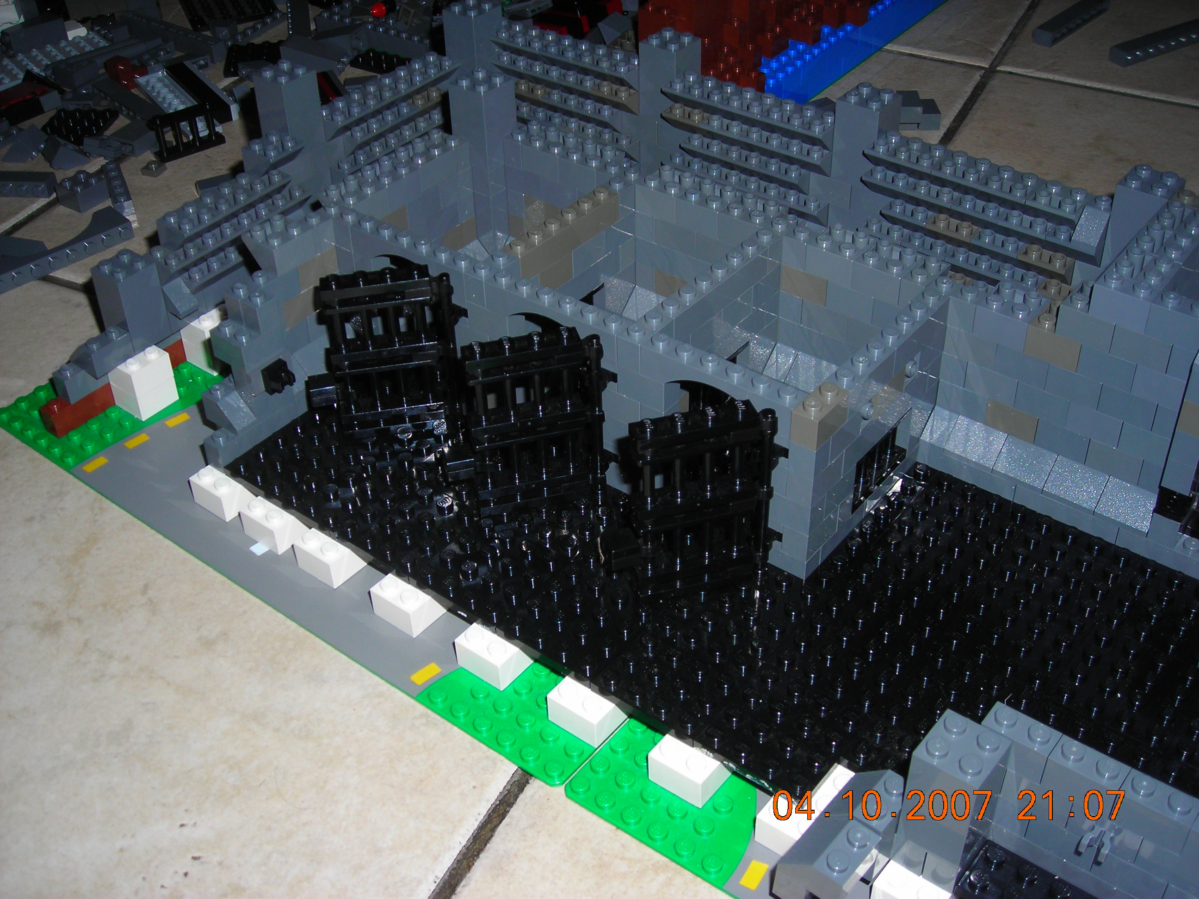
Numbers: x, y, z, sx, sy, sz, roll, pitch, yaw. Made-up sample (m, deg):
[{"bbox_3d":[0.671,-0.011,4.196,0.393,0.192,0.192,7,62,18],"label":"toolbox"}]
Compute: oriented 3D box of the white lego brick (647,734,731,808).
[{"bbox_3d":[0.023,0.076,0.351,0.016,0.011,0.016,25,46,29],"label":"white lego brick"}]

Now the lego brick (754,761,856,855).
[{"bbox_3d":[0.052,0.085,0.339,0.016,0.010,0.030,25,47,30],"label":"lego brick"}]

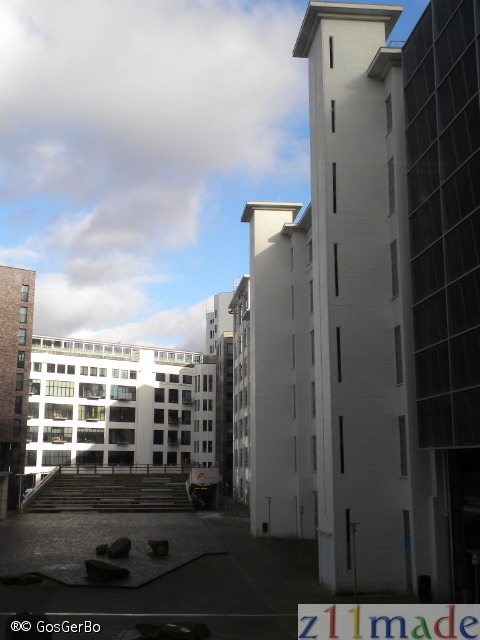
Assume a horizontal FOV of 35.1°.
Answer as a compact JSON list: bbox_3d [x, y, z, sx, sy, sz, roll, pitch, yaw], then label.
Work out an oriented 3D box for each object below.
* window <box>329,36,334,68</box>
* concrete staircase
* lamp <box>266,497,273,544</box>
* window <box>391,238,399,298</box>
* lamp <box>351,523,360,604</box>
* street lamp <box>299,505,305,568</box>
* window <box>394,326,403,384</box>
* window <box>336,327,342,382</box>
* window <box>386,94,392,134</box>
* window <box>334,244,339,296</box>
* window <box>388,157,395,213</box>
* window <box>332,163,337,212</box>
[{"bbox_3d":[5.586,-16.323,46.337,0.200,2.093,0.150,1,-11,-6],"label":"window"},{"bbox_3d":[-19.489,26.766,118.083,23.590,4.970,22.400,1,-11,-6],"label":"concrete staircase"},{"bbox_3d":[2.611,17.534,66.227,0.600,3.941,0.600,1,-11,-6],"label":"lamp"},{"bbox_3d":[8.926,-2.914,43.450,0.150,3.262,0.994,1,-11,-6],"label":"window"},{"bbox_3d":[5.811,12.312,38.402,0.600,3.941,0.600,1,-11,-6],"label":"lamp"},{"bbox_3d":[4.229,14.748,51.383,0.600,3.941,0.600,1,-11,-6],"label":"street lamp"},{"bbox_3d":[8.934,2.005,42.528,0.150,3.262,0.994,1,-11,-6],"label":"window"},{"bbox_3d":[5.616,1.975,42.906,0.200,3.136,0.150,1,-11,-6],"label":"window"},{"bbox_3d":[8.911,-12.219,45.195,0.150,2.121,0.994,1,-11,-6],"label":"window"},{"bbox_3d":[5.608,-2.876,43.816,0.200,3.122,0.150,1,-11,-6],"label":"window"},{"bbox_3d":[8.918,-7.861,44.378,0.150,3.178,0.994,1,-11,-6],"label":"window"},{"bbox_3d":[5.600,-7.774,44.734,0.200,3.136,0.150,1,-11,-6],"label":"window"}]

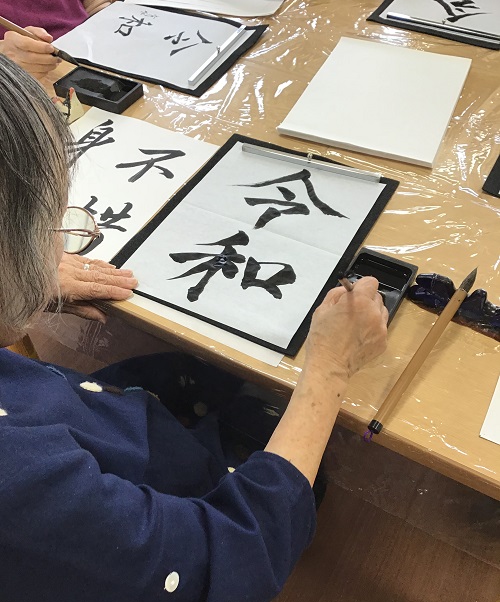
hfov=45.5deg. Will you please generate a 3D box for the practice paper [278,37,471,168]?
[{"bbox_3d":[0.222,-0.350,1.014,0.243,0.012,0.334,17,51,16],"label":"practice paper"}]

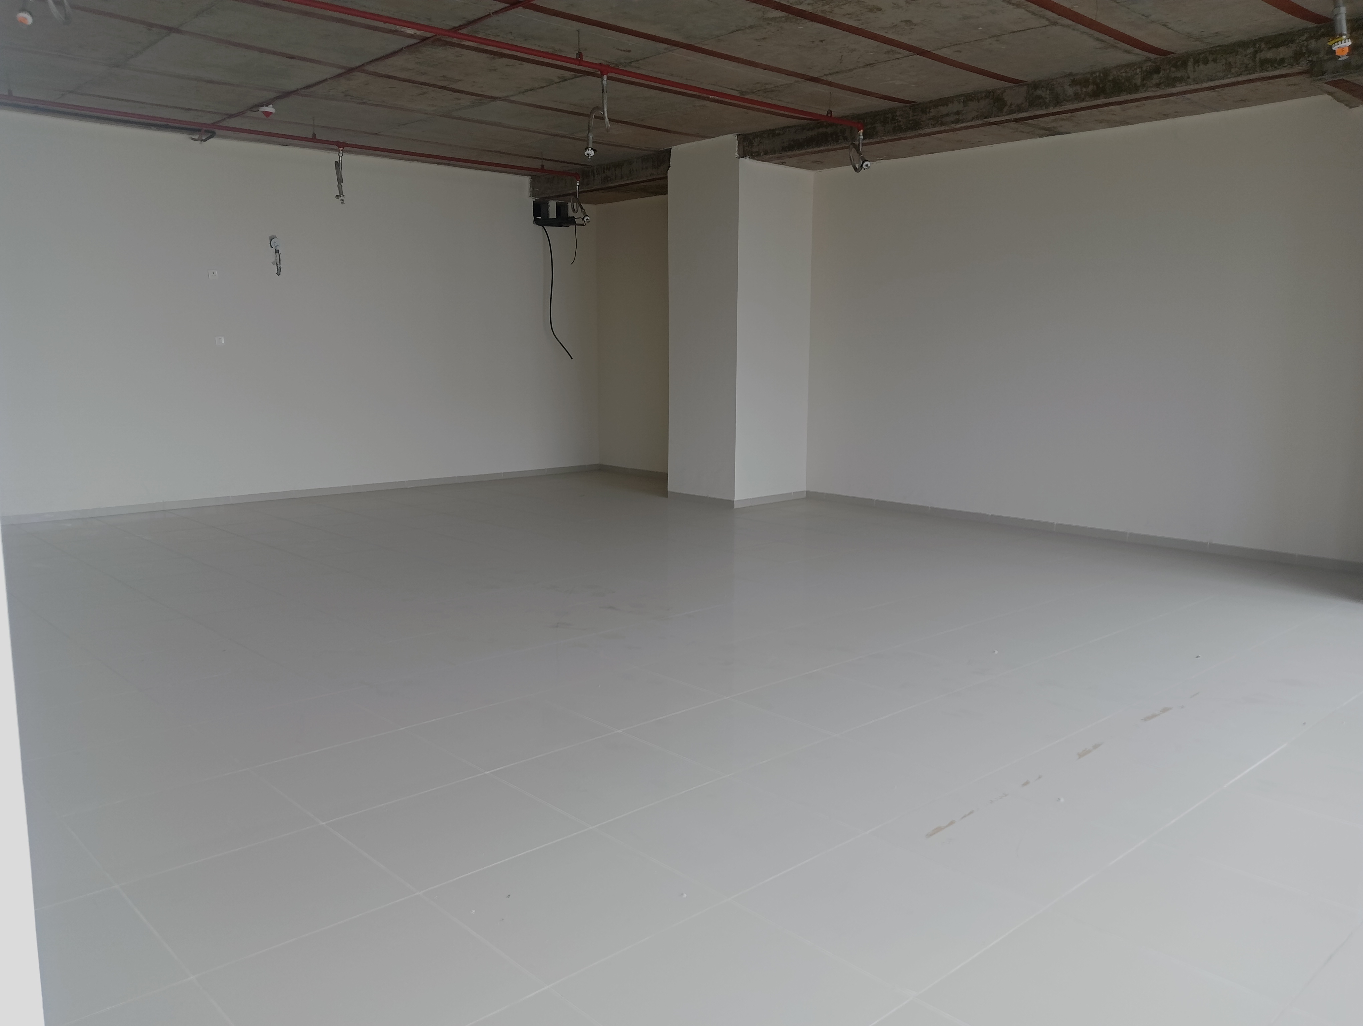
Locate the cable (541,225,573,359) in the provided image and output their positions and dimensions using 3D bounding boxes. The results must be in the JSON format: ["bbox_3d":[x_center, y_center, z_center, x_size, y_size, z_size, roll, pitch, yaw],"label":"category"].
[{"bbox_3d":[-1.373,-2.436,12.174,0.380,1.440,0.140,-8,12,-42],"label":"cable"}]

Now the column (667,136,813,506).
[{"bbox_3d":[0.552,-1.760,10.467,0.966,3.253,0.892,-8,12,-42],"label":"column"}]

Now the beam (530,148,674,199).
[{"bbox_3d":[-0.746,-3.414,11.212,0.350,0.220,2.325,-8,12,-42],"label":"beam"}]

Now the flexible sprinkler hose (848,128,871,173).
[{"bbox_3d":[1.312,-2.680,8.150,0.165,0.320,0.140,1,9,9],"label":"flexible sprinkler hose"}]

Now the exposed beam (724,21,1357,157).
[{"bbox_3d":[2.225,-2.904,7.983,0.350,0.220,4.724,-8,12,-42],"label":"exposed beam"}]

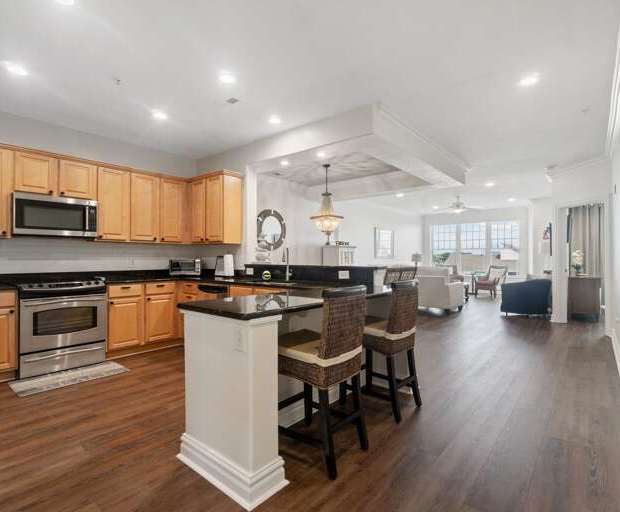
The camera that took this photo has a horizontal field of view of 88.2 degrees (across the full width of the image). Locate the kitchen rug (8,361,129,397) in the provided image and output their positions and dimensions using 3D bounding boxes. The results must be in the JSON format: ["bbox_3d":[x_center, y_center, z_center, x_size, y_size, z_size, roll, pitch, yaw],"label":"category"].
[{"bbox_3d":[-2.399,1.221,3.243,0.460,0.012,0.880,-1,-1,41],"label":"kitchen rug"}]

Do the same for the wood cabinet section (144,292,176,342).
[{"bbox_3d":[-2.192,0.805,4.397,0.600,0.630,0.403,0,0,41],"label":"wood cabinet section"}]

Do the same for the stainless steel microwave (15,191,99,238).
[{"bbox_3d":[-2.946,-0.433,3.709,0.400,0.425,0.756,-1,-1,41],"label":"stainless steel microwave"}]

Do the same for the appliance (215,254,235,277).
[{"bbox_3d":[-1.176,0.152,4.450,0.220,0.295,0.190,0,-1,41],"label":"appliance"}]

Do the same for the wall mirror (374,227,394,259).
[{"bbox_3d":[2.264,-0.372,9.711,0.050,0.890,1.130,-1,-1,41],"label":"wall mirror"}]

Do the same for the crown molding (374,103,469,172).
[{"bbox_3d":[1.804,-1.516,4.577,0.110,0.120,3.300,0,-1,41],"label":"crown molding"}]

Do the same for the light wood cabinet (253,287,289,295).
[{"bbox_3d":[-0.218,0.720,3.382,0.540,0.780,0.580,0,-1,41],"label":"light wood cabinet"}]

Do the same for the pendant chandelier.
[{"bbox_3d":[0.301,-0.880,5.662,0.590,1.390,0.590,0,0,0],"label":"pendant chandelier"}]

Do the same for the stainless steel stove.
[{"bbox_3d":[-2.825,0.772,3.620,0.670,0.920,0.757,-1,-1,41],"label":"stainless steel stove"}]

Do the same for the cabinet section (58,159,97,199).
[{"bbox_3d":[-2.847,-0.880,3.876,0.335,0.420,0.381,0,0,41],"label":"cabinet section"}]

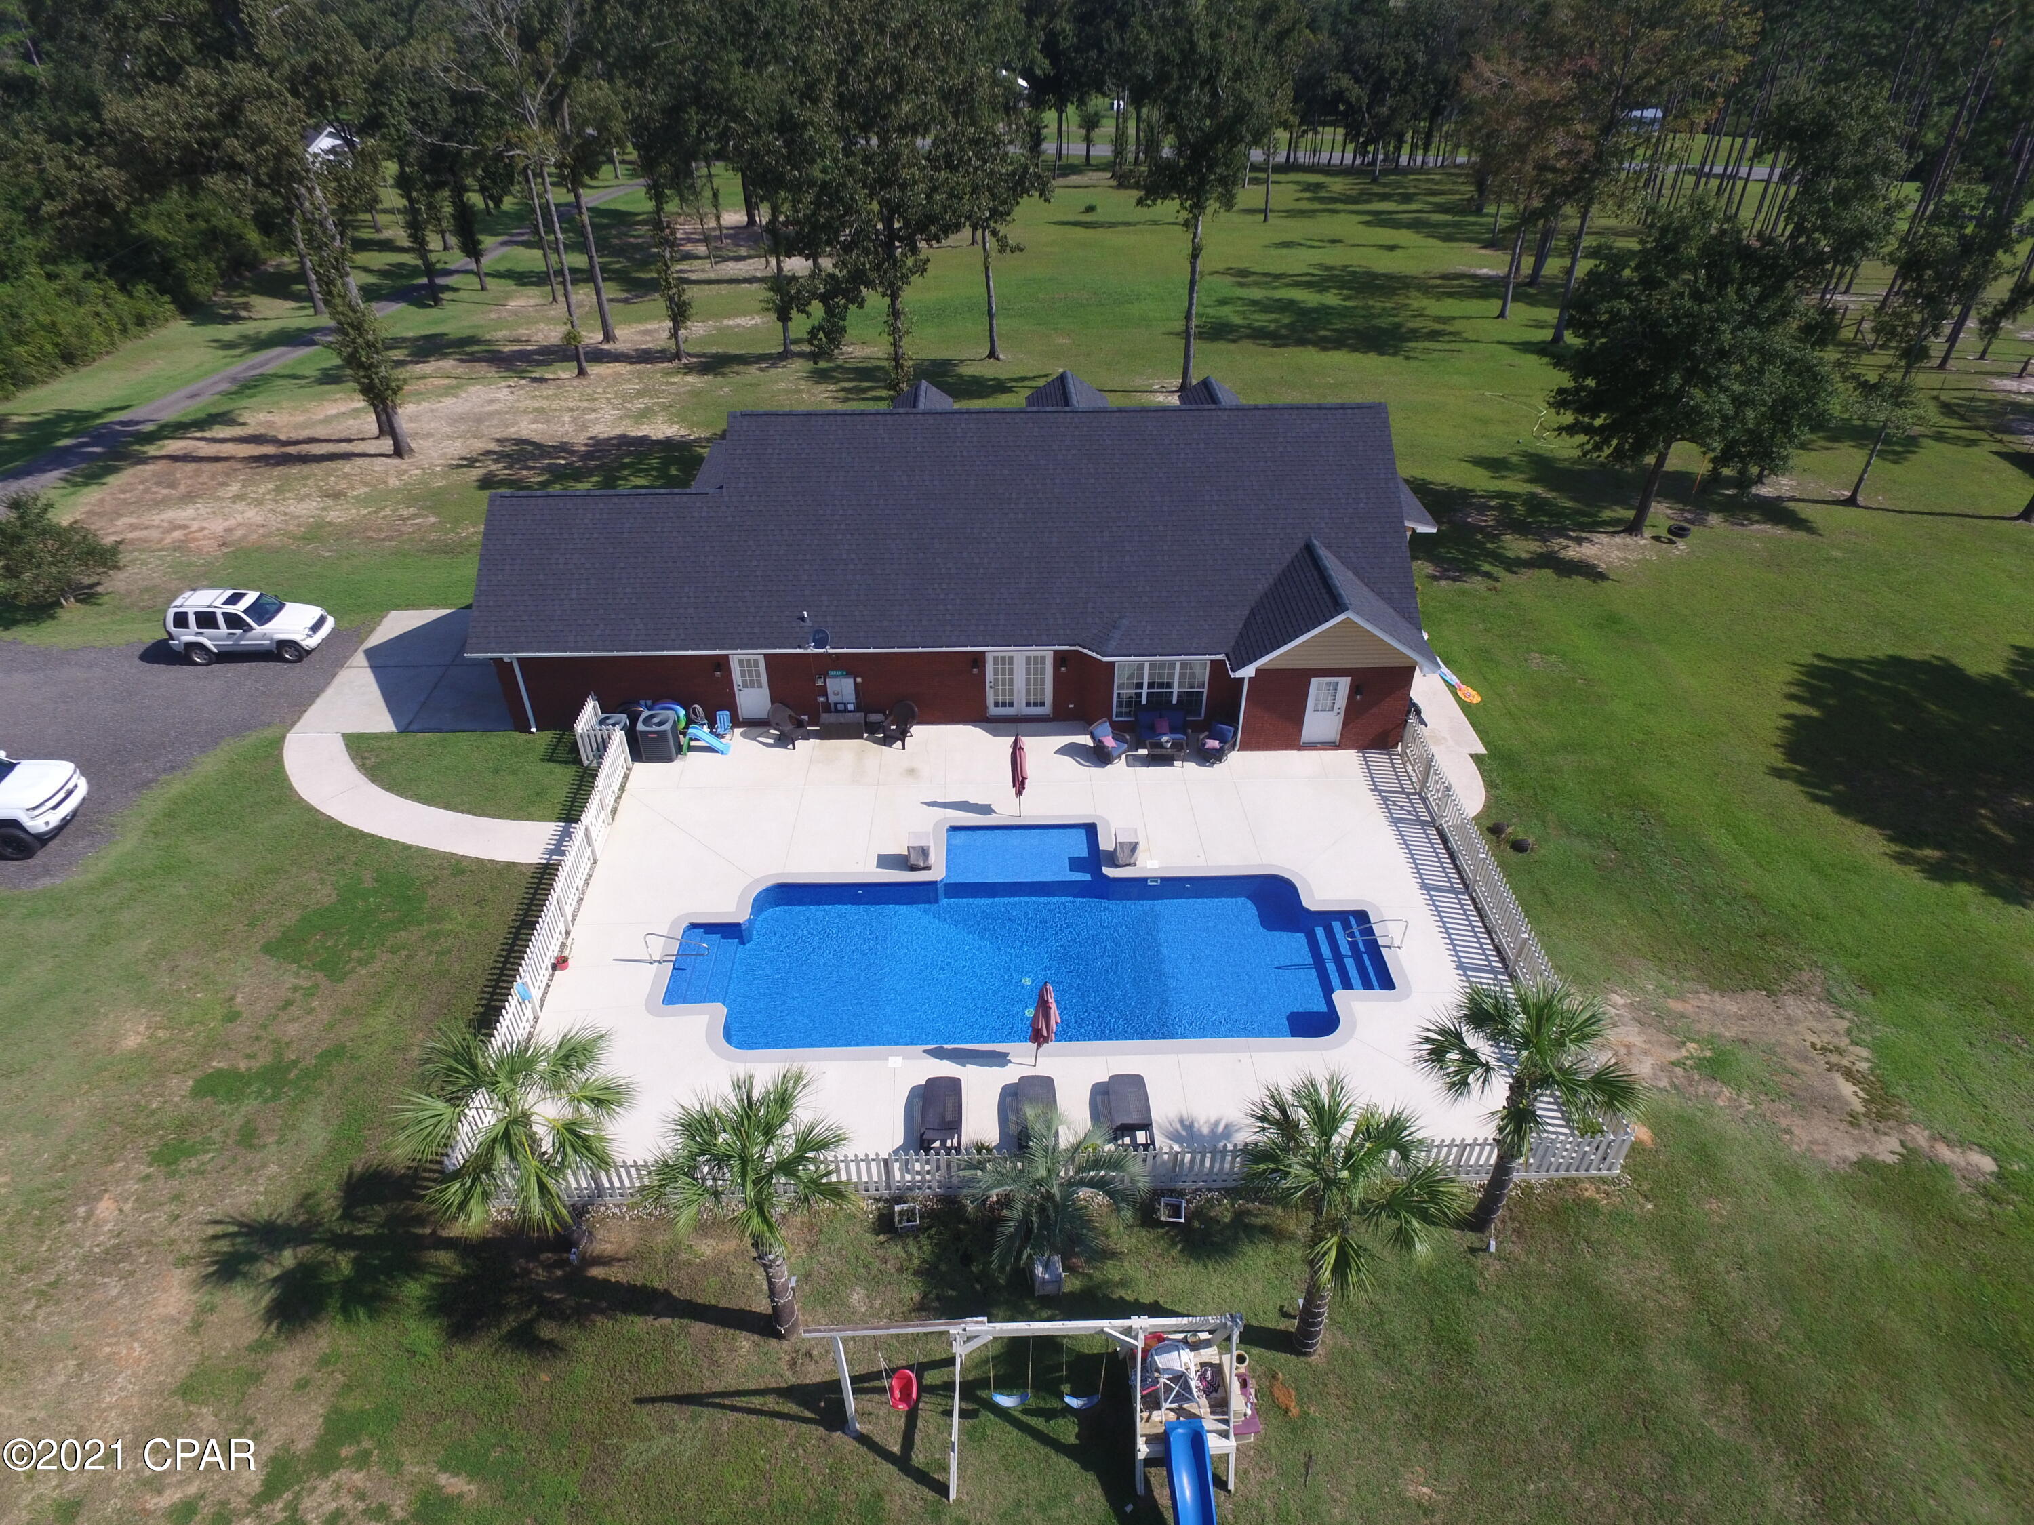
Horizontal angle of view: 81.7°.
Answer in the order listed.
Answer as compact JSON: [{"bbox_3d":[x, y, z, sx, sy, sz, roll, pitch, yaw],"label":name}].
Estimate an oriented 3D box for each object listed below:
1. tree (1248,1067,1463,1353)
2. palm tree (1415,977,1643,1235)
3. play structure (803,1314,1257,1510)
[{"bbox_3d":[4.408,6.996,16.725,3.000,5.300,3.000,-1,36,-1],"label":"tree"},{"bbox_3d":[7.685,5.804,18.438,3.350,5.200,3.350,-1,36,-1],"label":"palm tree"},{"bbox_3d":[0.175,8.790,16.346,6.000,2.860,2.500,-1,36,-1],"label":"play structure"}]

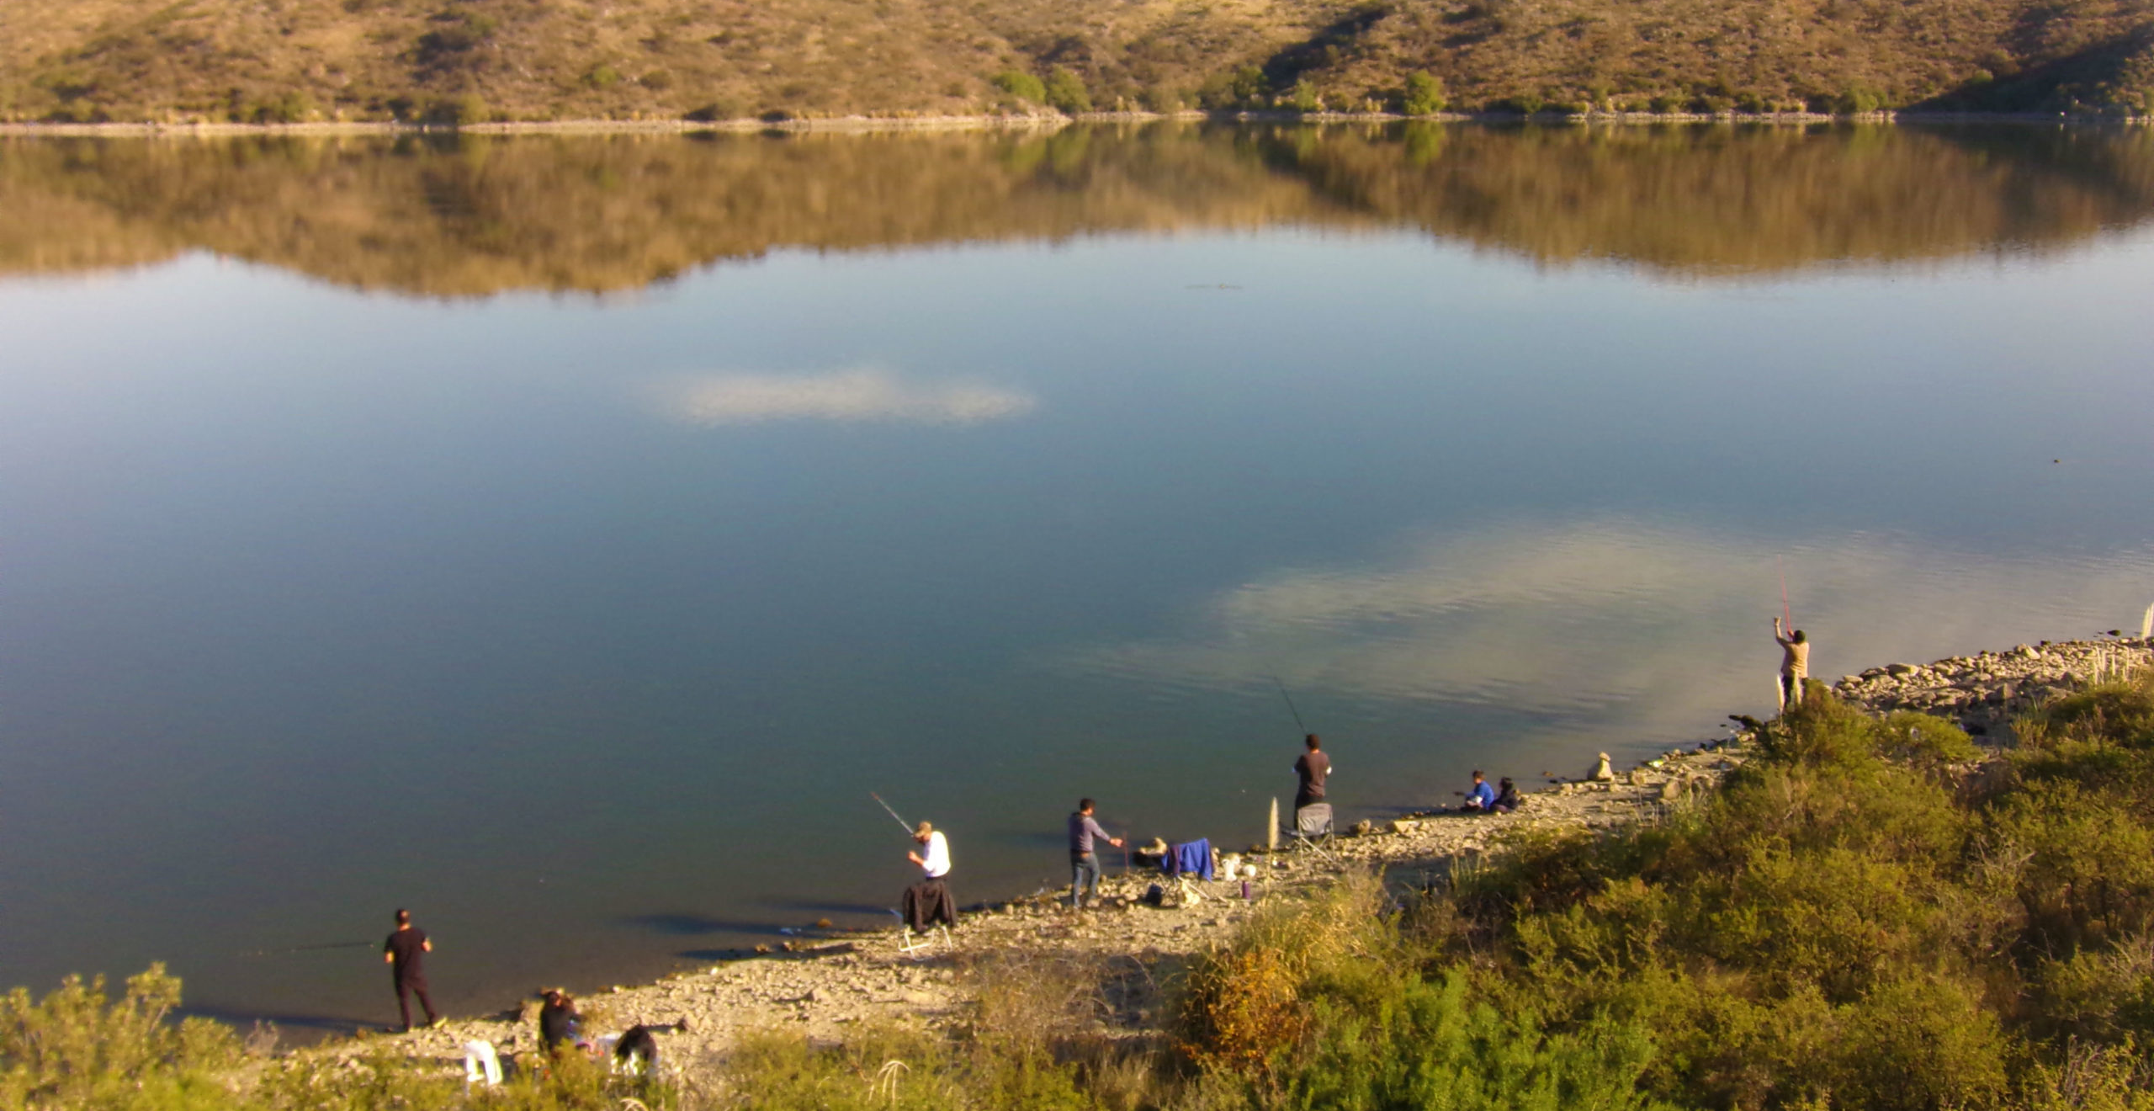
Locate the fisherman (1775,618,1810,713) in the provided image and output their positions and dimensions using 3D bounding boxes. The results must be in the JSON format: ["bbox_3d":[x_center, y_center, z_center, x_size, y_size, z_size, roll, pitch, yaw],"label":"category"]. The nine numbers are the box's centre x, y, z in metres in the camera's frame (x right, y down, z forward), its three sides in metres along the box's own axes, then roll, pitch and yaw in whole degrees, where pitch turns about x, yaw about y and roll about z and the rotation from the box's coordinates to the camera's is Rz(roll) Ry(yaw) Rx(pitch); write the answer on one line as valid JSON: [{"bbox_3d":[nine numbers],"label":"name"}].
[{"bbox_3d":[13.680,2.140,48.800,0.620,1.920,0.550,-6,13,-27],"label":"fisherman"}]

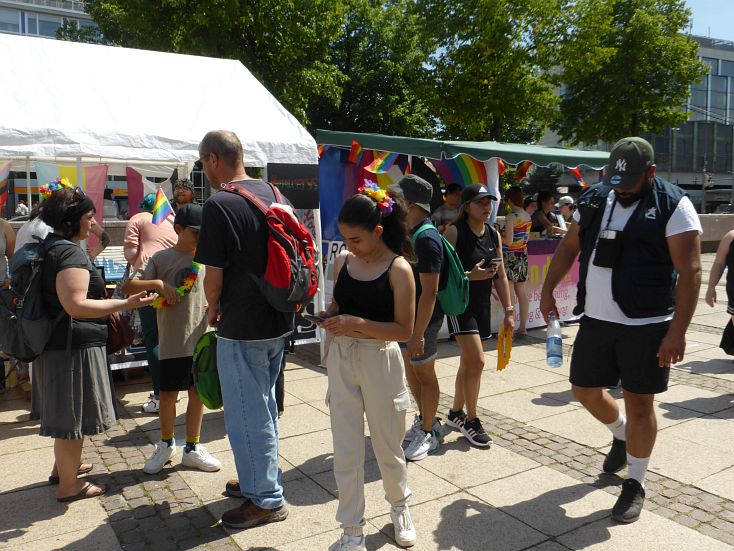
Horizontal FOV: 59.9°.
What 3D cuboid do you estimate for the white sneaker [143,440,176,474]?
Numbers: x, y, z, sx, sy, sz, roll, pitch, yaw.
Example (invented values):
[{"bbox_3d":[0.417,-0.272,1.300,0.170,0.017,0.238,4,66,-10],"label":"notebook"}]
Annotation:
[{"bbox_3d":[-1.180,1.040,3.675,0.097,0.110,0.255,2,6,14],"label":"white sneaker"}]

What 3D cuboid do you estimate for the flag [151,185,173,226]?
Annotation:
[{"bbox_3d":[-1.179,-0.402,3.650,0.140,0.170,0.050,-25,0,5],"label":"flag"}]

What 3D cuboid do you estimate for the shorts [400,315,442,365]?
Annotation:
[{"bbox_3d":[0.333,0.336,3.960,0.280,0.420,0.360,-2,6,-14],"label":"shorts"}]

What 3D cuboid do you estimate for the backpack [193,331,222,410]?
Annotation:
[{"bbox_3d":[-0.799,0.485,3.250,0.270,0.420,0.190,3,7,33],"label":"backpack"}]

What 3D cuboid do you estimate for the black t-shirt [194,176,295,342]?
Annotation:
[{"bbox_3d":[-0.575,-0.082,3.060,0.340,0.730,0.500,3,7,27],"label":"black t-shirt"}]

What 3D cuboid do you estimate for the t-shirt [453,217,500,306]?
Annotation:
[{"bbox_3d":[0.700,-0.082,4.030,0.360,0.580,0.250,-3,6,-22],"label":"t-shirt"}]

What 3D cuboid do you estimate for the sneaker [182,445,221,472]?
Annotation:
[{"bbox_3d":[-0.955,1.040,3.673,0.255,0.110,0.097,3,7,24],"label":"sneaker"}]

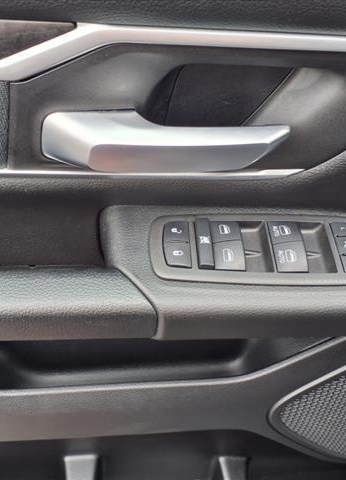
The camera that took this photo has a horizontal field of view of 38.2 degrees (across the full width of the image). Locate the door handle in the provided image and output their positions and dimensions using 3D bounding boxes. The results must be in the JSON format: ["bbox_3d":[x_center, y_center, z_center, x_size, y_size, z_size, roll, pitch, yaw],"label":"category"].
[{"bbox_3d":[-0.006,-0.080,0.405,0.194,0.038,0.036,0,40,0],"label":"door handle"}]

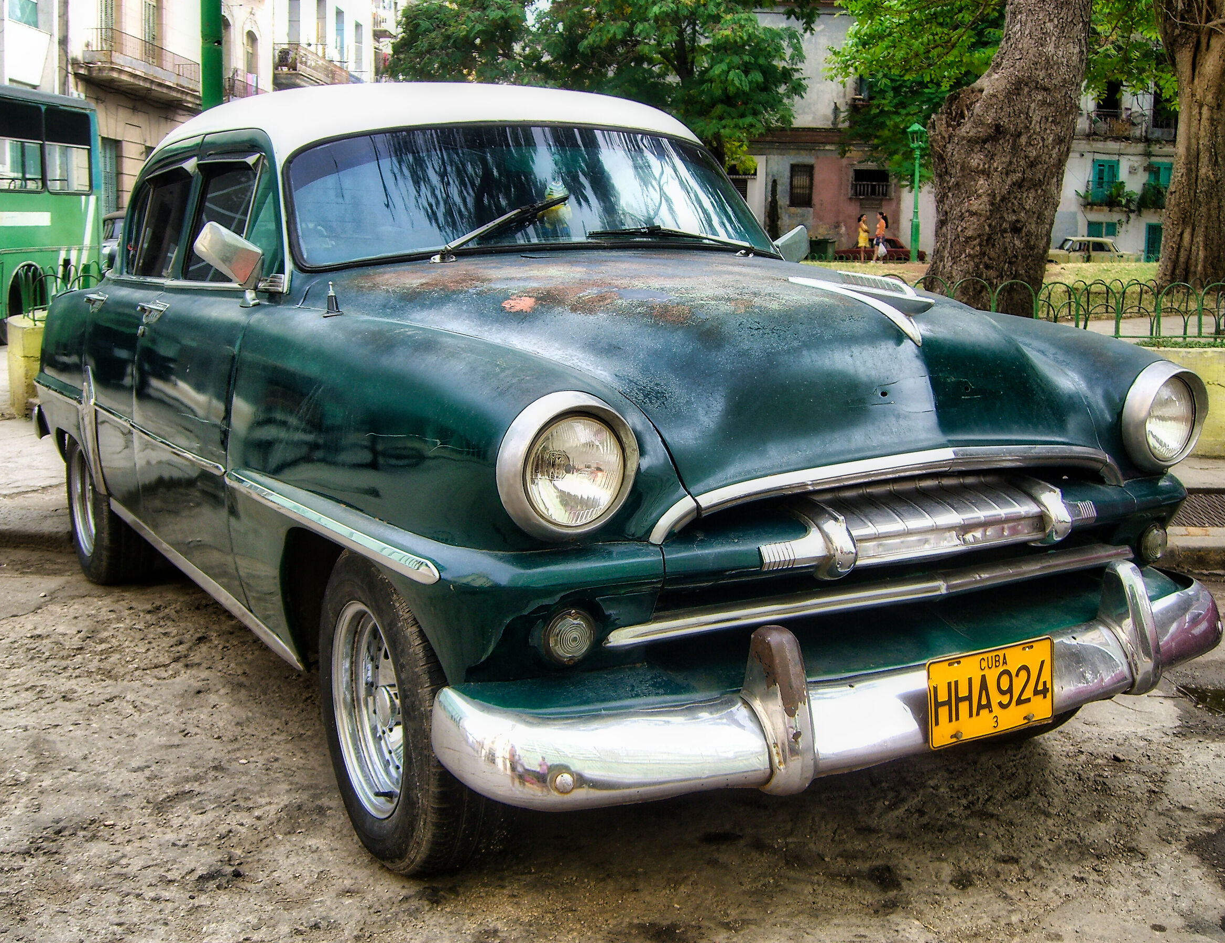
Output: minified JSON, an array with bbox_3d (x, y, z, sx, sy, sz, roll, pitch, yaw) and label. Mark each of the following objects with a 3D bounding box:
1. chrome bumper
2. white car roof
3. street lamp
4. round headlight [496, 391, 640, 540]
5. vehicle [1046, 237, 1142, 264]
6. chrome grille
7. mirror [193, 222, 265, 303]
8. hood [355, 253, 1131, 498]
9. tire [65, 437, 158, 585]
[{"bbox_3d":[0.587,0.324,2.439,1.850,0.270,0.370,-5,10,-31],"label":"chrome bumper"},{"bbox_3d":[-0.675,-1.024,4.326,1.300,0.280,1.900,-5,10,-31],"label":"white car roof"},{"bbox_3d":[9.928,-9.095,45.000,0.600,4.550,0.600,0,8,0],"label":"street lamp"},{"bbox_3d":[-0.067,-0.007,2.113,0.235,0.232,0.115,-5,10,-31],"label":"round headlight"},{"bbox_3d":[16.750,-7.710,49.700,4.100,1.440,1.610,1,8,6],"label":"vehicle"},{"bbox_3d":[0.562,0.080,2.424,0.770,0.155,0.140,-5,10,-31],"label":"chrome grille"},{"bbox_3d":[-0.858,-0.466,3.098,0.165,0.175,0.100,-5,10,-31],"label":"mirror"},{"bbox_3d":[0.254,-0.249,2.903,1.220,0.460,1.320,-5,10,-31],"label":"hood"},{"bbox_3d":[-1.895,0.107,5.210,0.200,0.675,0.675,-5,10,-31],"label":"tire"}]

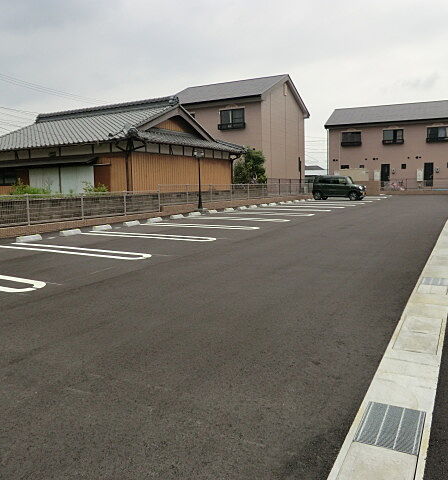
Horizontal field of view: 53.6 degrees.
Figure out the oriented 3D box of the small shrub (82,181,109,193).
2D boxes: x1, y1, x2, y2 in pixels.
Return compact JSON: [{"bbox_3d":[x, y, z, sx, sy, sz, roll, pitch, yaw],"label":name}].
[{"bbox_3d":[-4.903,-1.896,16.806,0.850,0.750,0.800,3,9,28],"label":"small shrub"}]

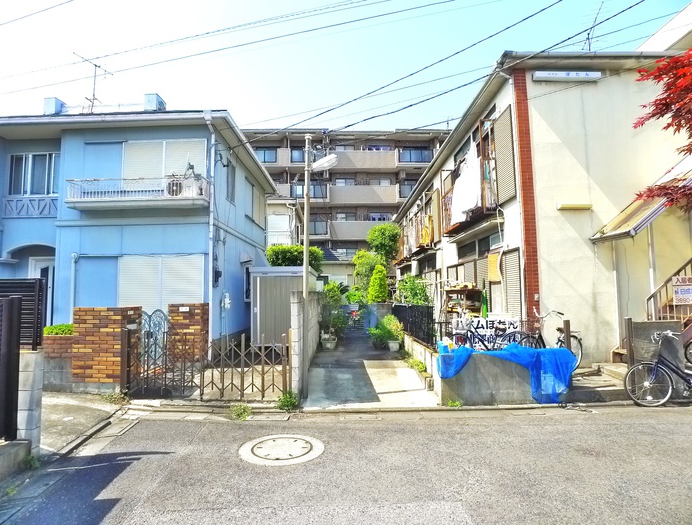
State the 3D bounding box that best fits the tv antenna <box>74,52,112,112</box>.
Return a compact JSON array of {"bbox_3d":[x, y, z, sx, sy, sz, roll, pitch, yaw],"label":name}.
[{"bbox_3d":[-7.386,-5.160,14.207,0.450,1.500,1.450,-2,-5,18],"label":"tv antenna"}]

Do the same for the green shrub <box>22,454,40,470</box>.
[{"bbox_3d":[-3.013,1.916,4.650,0.150,0.130,0.140,-1,-4,0],"label":"green shrub"}]

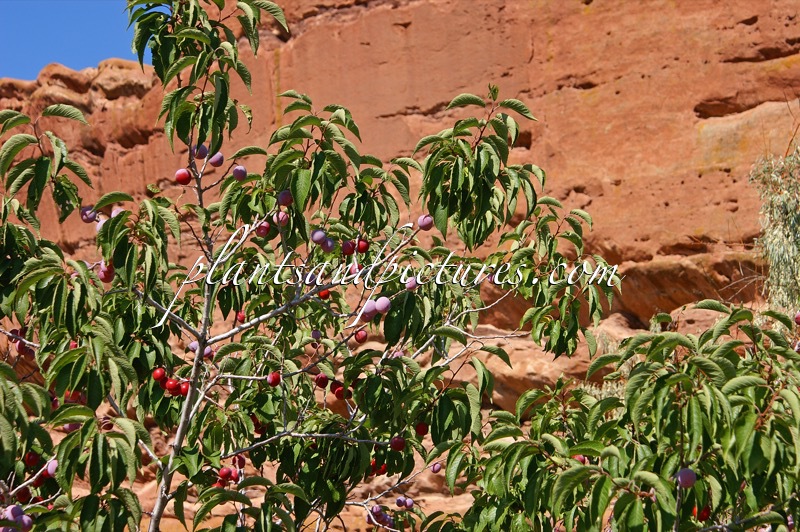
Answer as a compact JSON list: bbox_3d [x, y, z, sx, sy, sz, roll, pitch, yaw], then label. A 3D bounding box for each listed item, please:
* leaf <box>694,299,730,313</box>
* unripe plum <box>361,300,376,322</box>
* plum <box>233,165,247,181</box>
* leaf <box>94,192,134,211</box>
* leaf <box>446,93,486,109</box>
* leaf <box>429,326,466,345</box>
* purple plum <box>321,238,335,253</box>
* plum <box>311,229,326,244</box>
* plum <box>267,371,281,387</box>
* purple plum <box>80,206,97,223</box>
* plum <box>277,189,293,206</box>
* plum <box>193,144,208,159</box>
[{"bbox_3d":[0.556,0.071,4.150,0.066,0.024,0.040,5,-9,-6],"label":"leaf"},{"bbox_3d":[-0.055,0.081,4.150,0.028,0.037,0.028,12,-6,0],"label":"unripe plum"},{"bbox_3d":[-0.303,-0.176,4.400,0.026,0.029,0.026,0,-9,0],"label":"plum"},{"bbox_3d":[-0.522,-0.118,4.250,0.084,0.027,0.034,-14,-4,-12],"label":"leaf"},{"bbox_3d":[0.123,-0.304,4.300,0.077,0.028,0.031,-3,-7,0],"label":"leaf"},{"bbox_3d":[0.089,0.128,4.300,0.072,0.024,0.030,18,-7,0],"label":"leaf"},{"bbox_3d":[-0.138,-0.039,4.450,0.026,0.027,0.026,0,-9,0],"label":"purple plum"},{"bbox_3d":[-0.150,-0.054,4.300,0.029,0.029,0.029,0,-7,0],"label":"plum"},{"bbox_3d":[-0.239,0.212,4.400,0.026,0.029,0.026,0,-9,0],"label":"plum"},{"bbox_3d":[-0.575,-0.095,4.300,0.029,0.029,0.029,0,-7,0],"label":"purple plum"},{"bbox_3d":[-0.218,-0.127,4.400,0.029,0.030,0.029,0,-7,0],"label":"plum"},{"bbox_3d":[-0.368,-0.210,4.300,0.029,0.029,0.029,0,-7,0],"label":"plum"}]

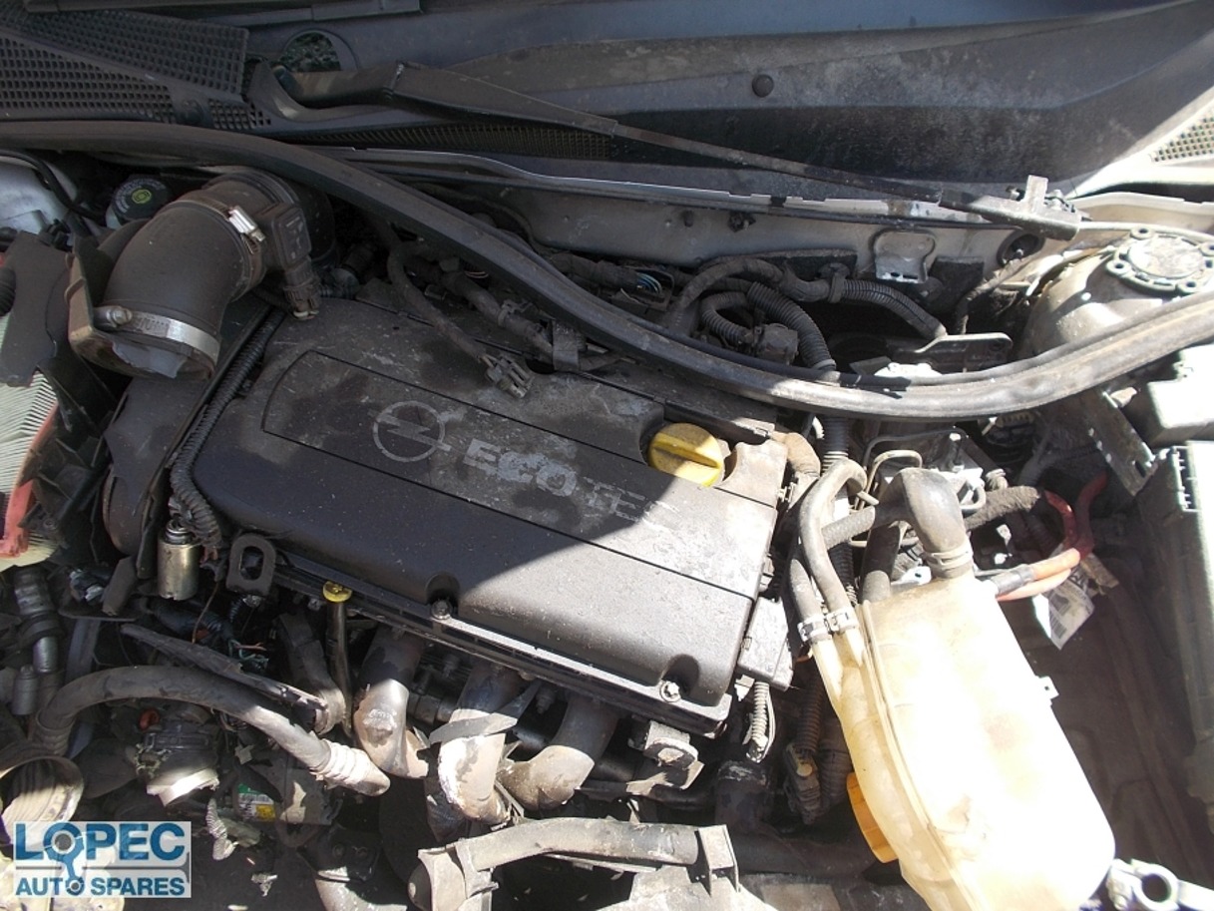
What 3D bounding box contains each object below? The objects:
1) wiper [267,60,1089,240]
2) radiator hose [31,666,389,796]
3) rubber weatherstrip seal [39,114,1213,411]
[{"bbox_3d":[0.066,-0.278,0.804,0.741,0.063,0.047,10,59,1],"label":"wiper"},{"bbox_3d":[-0.340,0.234,0.788,0.312,0.081,0.075,7,59,-1],"label":"radiator hose"},{"bbox_3d":[-0.070,-0.180,0.850,1.240,0.085,0.250,11,54,8],"label":"rubber weatherstrip seal"}]

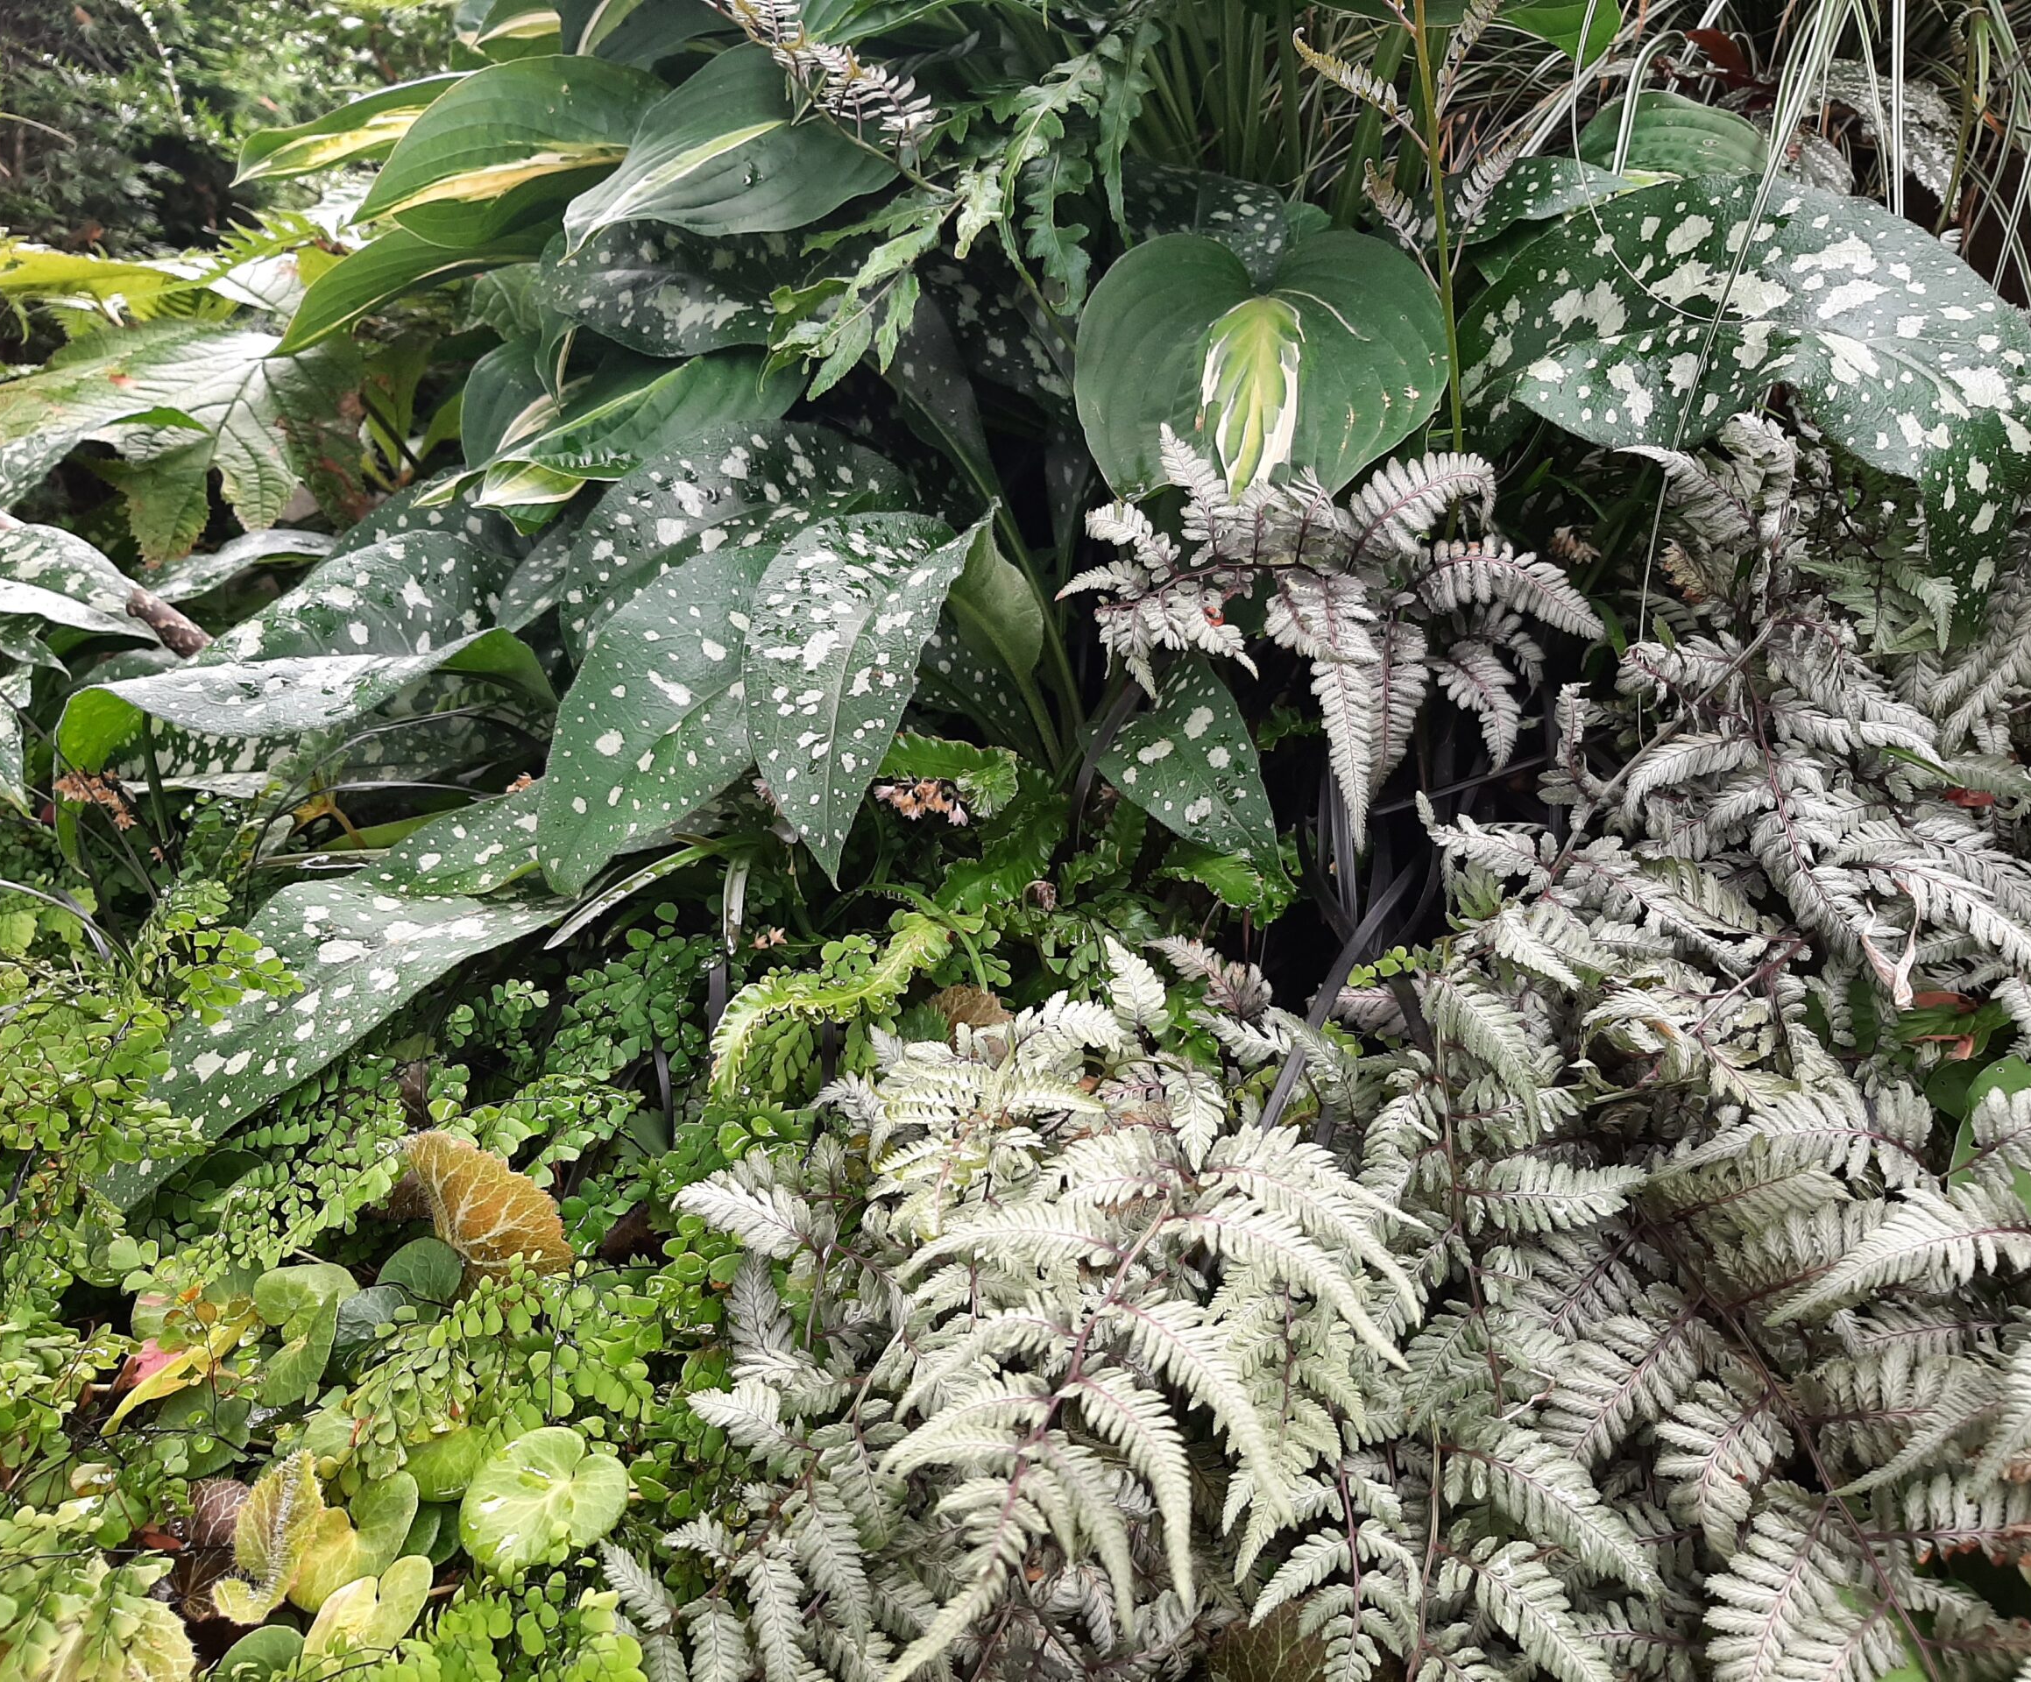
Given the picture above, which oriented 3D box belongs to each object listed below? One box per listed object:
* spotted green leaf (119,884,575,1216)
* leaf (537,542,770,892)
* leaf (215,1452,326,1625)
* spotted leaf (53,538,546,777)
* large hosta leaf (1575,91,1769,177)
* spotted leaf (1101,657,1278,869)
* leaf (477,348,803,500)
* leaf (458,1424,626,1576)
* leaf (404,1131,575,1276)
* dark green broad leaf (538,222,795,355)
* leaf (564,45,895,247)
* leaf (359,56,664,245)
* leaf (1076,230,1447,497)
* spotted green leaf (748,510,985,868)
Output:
[{"bbox_3d":[-0.256,0.052,0.613,0.182,0.030,0.092,-38,57,-24],"label":"spotted green leaf"},{"bbox_3d":[-0.157,-0.056,0.750,0.085,0.185,0.028,30,-5,13],"label":"leaf"},{"bbox_3d":[-0.212,0.201,0.486,0.027,0.028,0.046,4,52,3],"label":"leaf"},{"bbox_3d":[-0.333,-0.087,0.790,0.220,0.050,0.095,-4,55,-3],"label":"spotted leaf"},{"bbox_3d":[0.296,-0.320,0.788,0.123,0.035,0.087,-13,61,-19],"label":"large hosta leaf"},{"bbox_3d":[0.085,-0.035,0.800,0.075,0.022,0.135,-31,80,-13],"label":"spotted leaf"},{"bbox_3d":[-0.184,-0.203,0.820,0.165,0.032,0.075,-25,61,-3],"label":"leaf"},{"bbox_3d":[-0.174,0.243,0.620,0.062,0.014,0.062,-40,66,-21],"label":"leaf"},{"bbox_3d":[-0.216,0.151,0.690,0.060,0.022,0.080,-40,81,-16],"label":"leaf"},{"bbox_3d":[-0.174,-0.281,0.860,0.145,0.030,0.080,-4,69,1],"label":"dark green broad leaf"},{"bbox_3d":[-0.130,-0.300,0.733,0.163,0.040,0.098,-29,73,-22],"label":"leaf"},{"bbox_3d":[-0.248,-0.332,0.808,0.161,0.086,0.045,-28,-5,-26],"label":"leaf"},{"bbox_3d":[0.092,-0.179,0.630,0.137,0.040,0.150,5,58,3],"label":"leaf"},{"bbox_3d":[-0.058,-0.060,0.619,0.079,0.040,0.159,2,62,4],"label":"spotted green leaf"}]

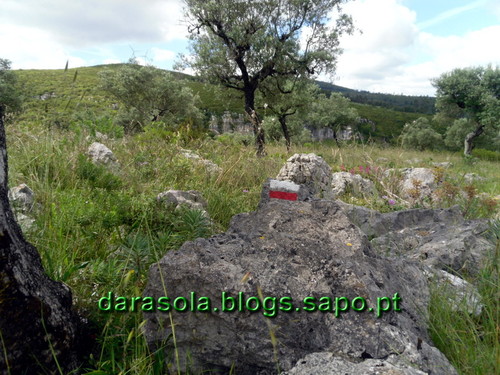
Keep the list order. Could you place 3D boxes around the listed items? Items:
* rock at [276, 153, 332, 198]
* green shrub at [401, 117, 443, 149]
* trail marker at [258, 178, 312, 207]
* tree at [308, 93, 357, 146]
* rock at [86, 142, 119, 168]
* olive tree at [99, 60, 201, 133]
[{"bbox_3d":[0.606,-0.122,4.500,0.610,0.520,0.520,0,8,0],"label":"rock"},{"bbox_3d":[8.906,-2.804,21.000,2.150,1.750,2.000,0,8,0],"label":"green shrub"},{"bbox_3d":[0.202,0.028,2.300,0.280,0.150,0.120,1,8,5],"label":"trail marker"},{"bbox_3d":[4.488,-3.645,22.000,2.800,3.000,2.700,0,8,0],"label":"tree"},{"bbox_3d":[-3.283,-0.701,9.000,0.700,0.570,0.600,0,8,0],"label":"rock"},{"bbox_3d":[-4.349,-3.895,17.500,4.300,3.200,4.000,0,8,0],"label":"olive tree"}]

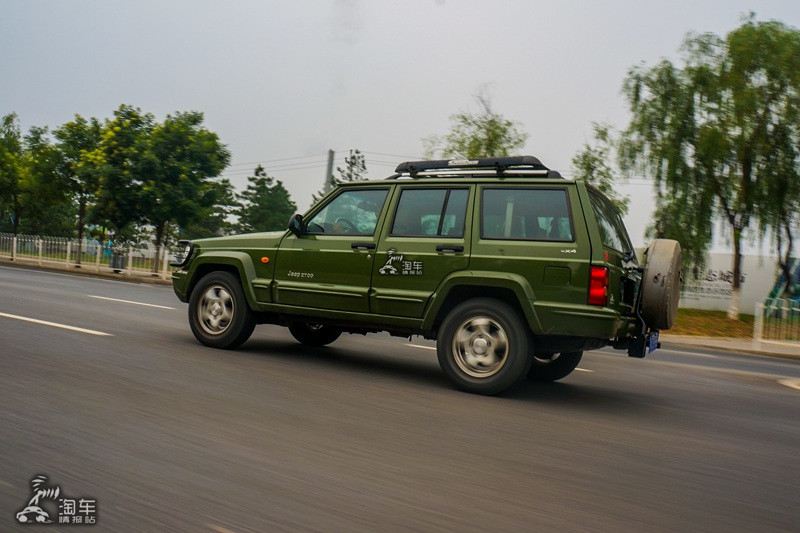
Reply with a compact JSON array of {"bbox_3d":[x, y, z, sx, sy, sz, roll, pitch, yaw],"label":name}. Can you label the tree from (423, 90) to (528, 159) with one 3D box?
[{"bbox_3d":[2.962,-2.843,26.500,4.600,8.310,4.600,5,-2,29],"label":"tree"}]

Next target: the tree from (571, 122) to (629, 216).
[{"bbox_3d":[7.483,-1.838,25.000,2.700,7.127,2.700,5,-2,29],"label":"tree"}]

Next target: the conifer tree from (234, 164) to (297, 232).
[{"bbox_3d":[-7.014,-2.245,34.000,3.900,5.918,3.900,5,-2,29],"label":"conifer tree"}]

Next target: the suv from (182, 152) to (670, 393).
[{"bbox_3d":[0.098,0.044,6.067,4.406,1.780,1.820,5,-3,29],"label":"suv"}]

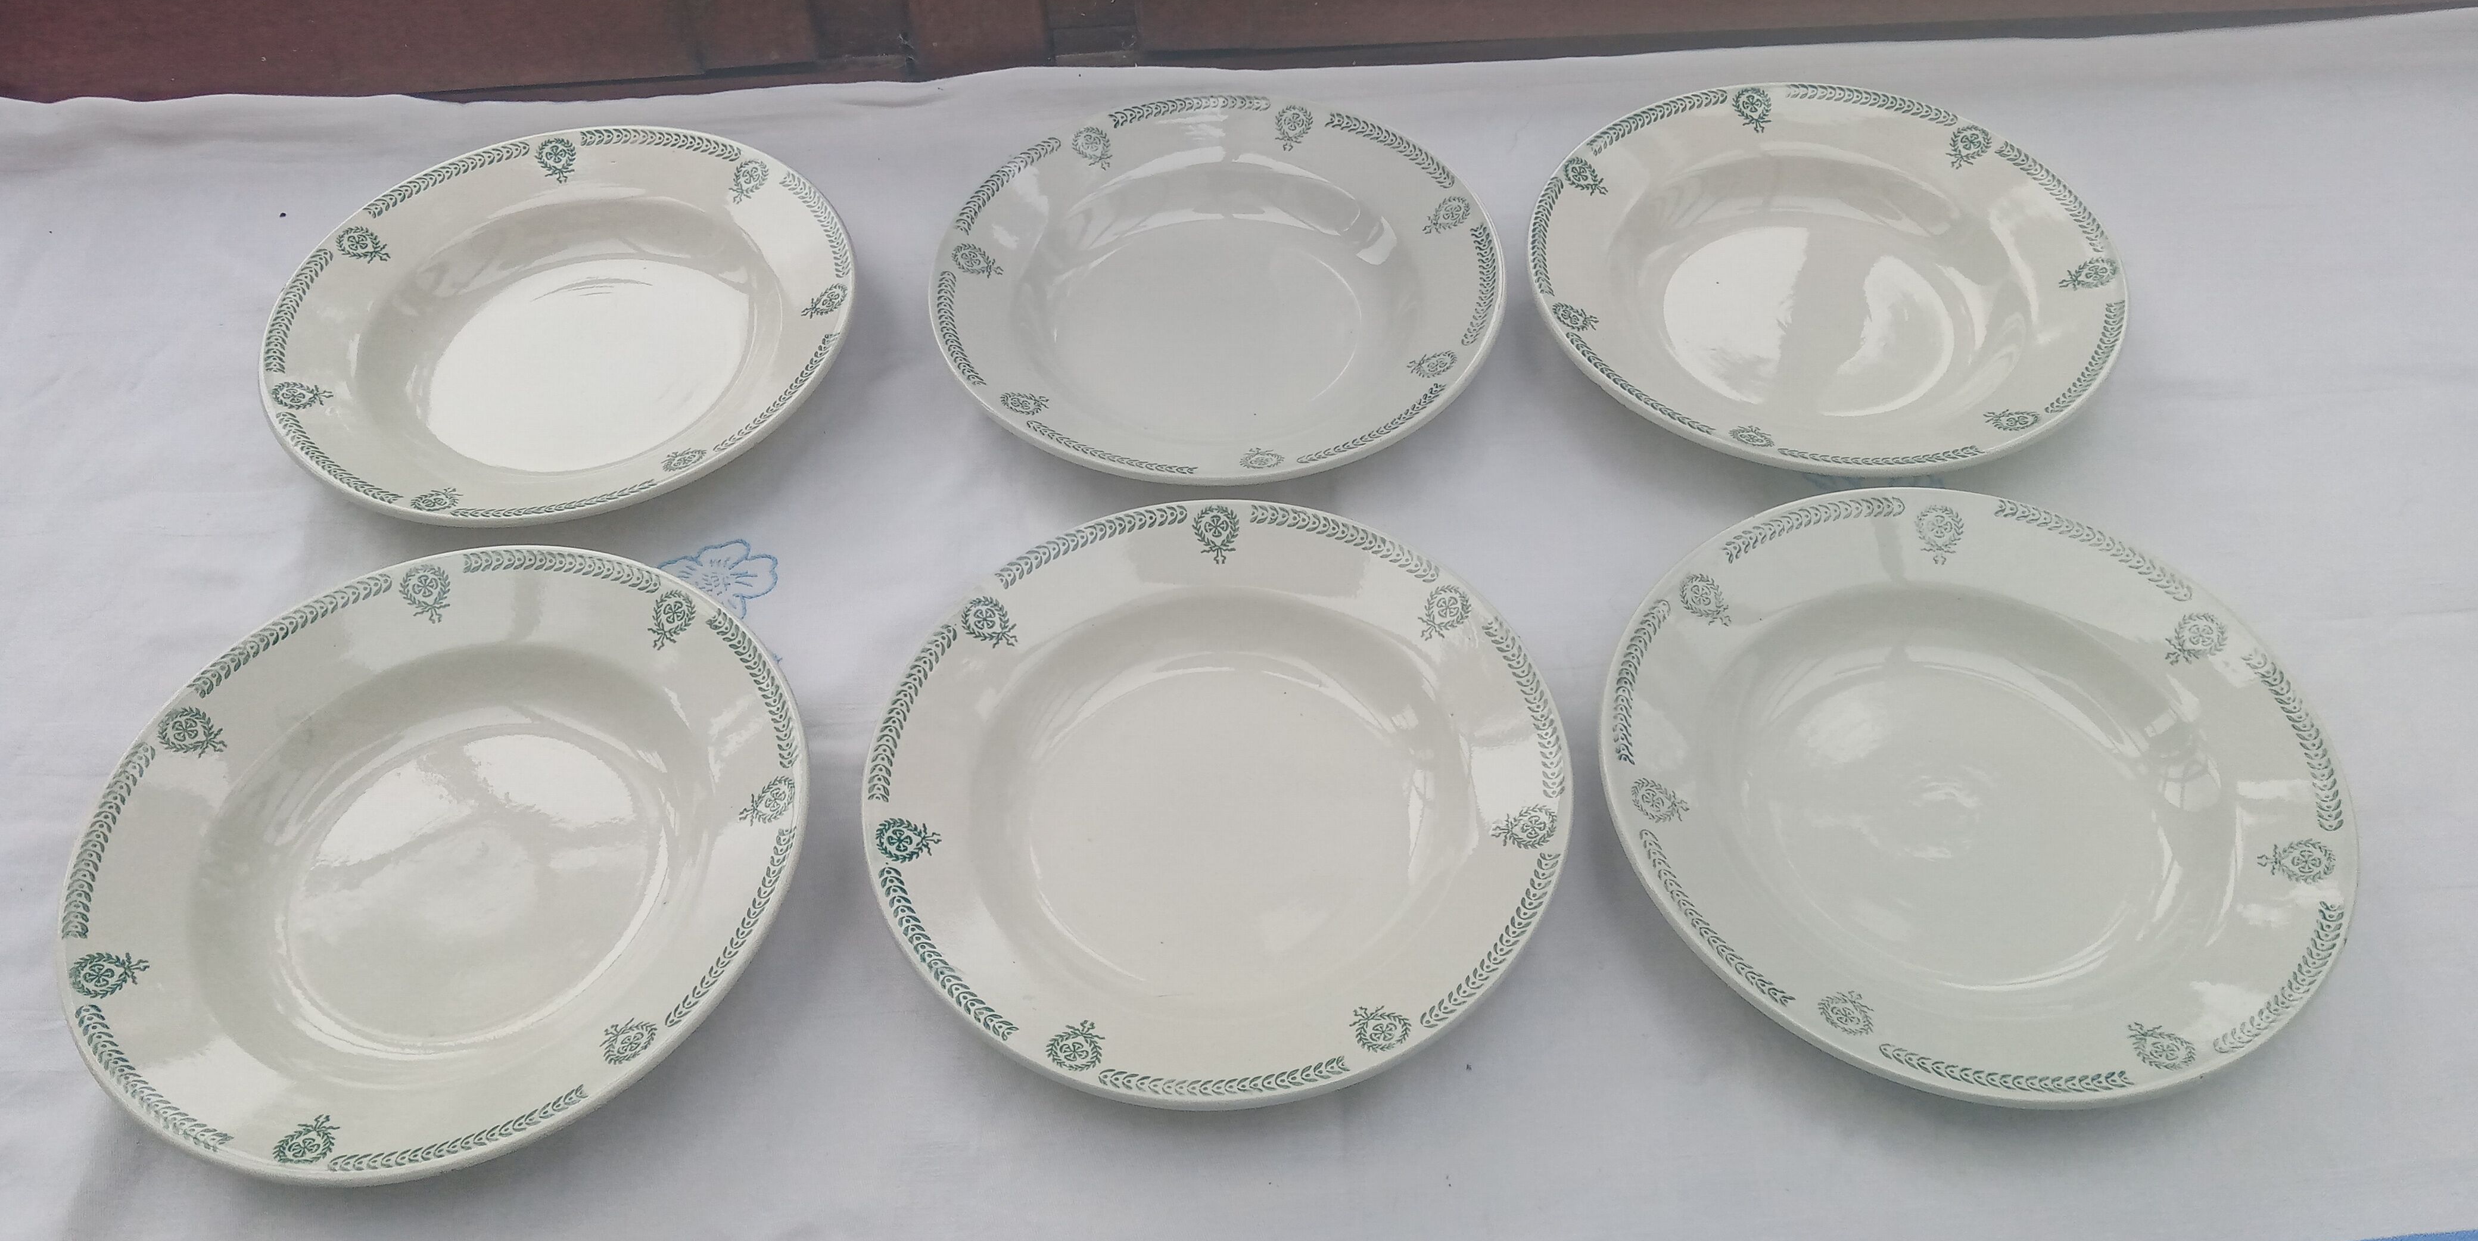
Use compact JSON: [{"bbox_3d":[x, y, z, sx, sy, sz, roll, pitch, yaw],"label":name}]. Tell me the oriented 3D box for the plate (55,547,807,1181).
[{"bbox_3d":[-0.256,0.079,0.659,0.233,0.038,0.233,-1,51,1],"label":"plate"}]

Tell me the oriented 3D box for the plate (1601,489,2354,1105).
[{"bbox_3d":[0.236,0.058,0.660,0.233,0.038,0.233,-1,51,1],"label":"plate"}]

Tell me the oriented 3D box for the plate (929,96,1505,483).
[{"bbox_3d":[-0.008,-0.130,0.822,0.233,0.038,0.233,-1,51,1],"label":"plate"}]

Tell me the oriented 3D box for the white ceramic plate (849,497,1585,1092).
[{"bbox_3d":[-0.007,0.060,0.666,0.233,0.038,0.233,-1,51,1],"label":"white ceramic plate"}]

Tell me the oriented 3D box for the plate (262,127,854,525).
[{"bbox_3d":[-0.270,-0.115,0.817,0.233,0.038,0.233,-1,51,1],"label":"plate"}]

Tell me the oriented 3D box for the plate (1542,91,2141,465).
[{"bbox_3d":[0.234,-0.133,0.816,0.233,0.038,0.233,-1,51,1],"label":"plate"}]

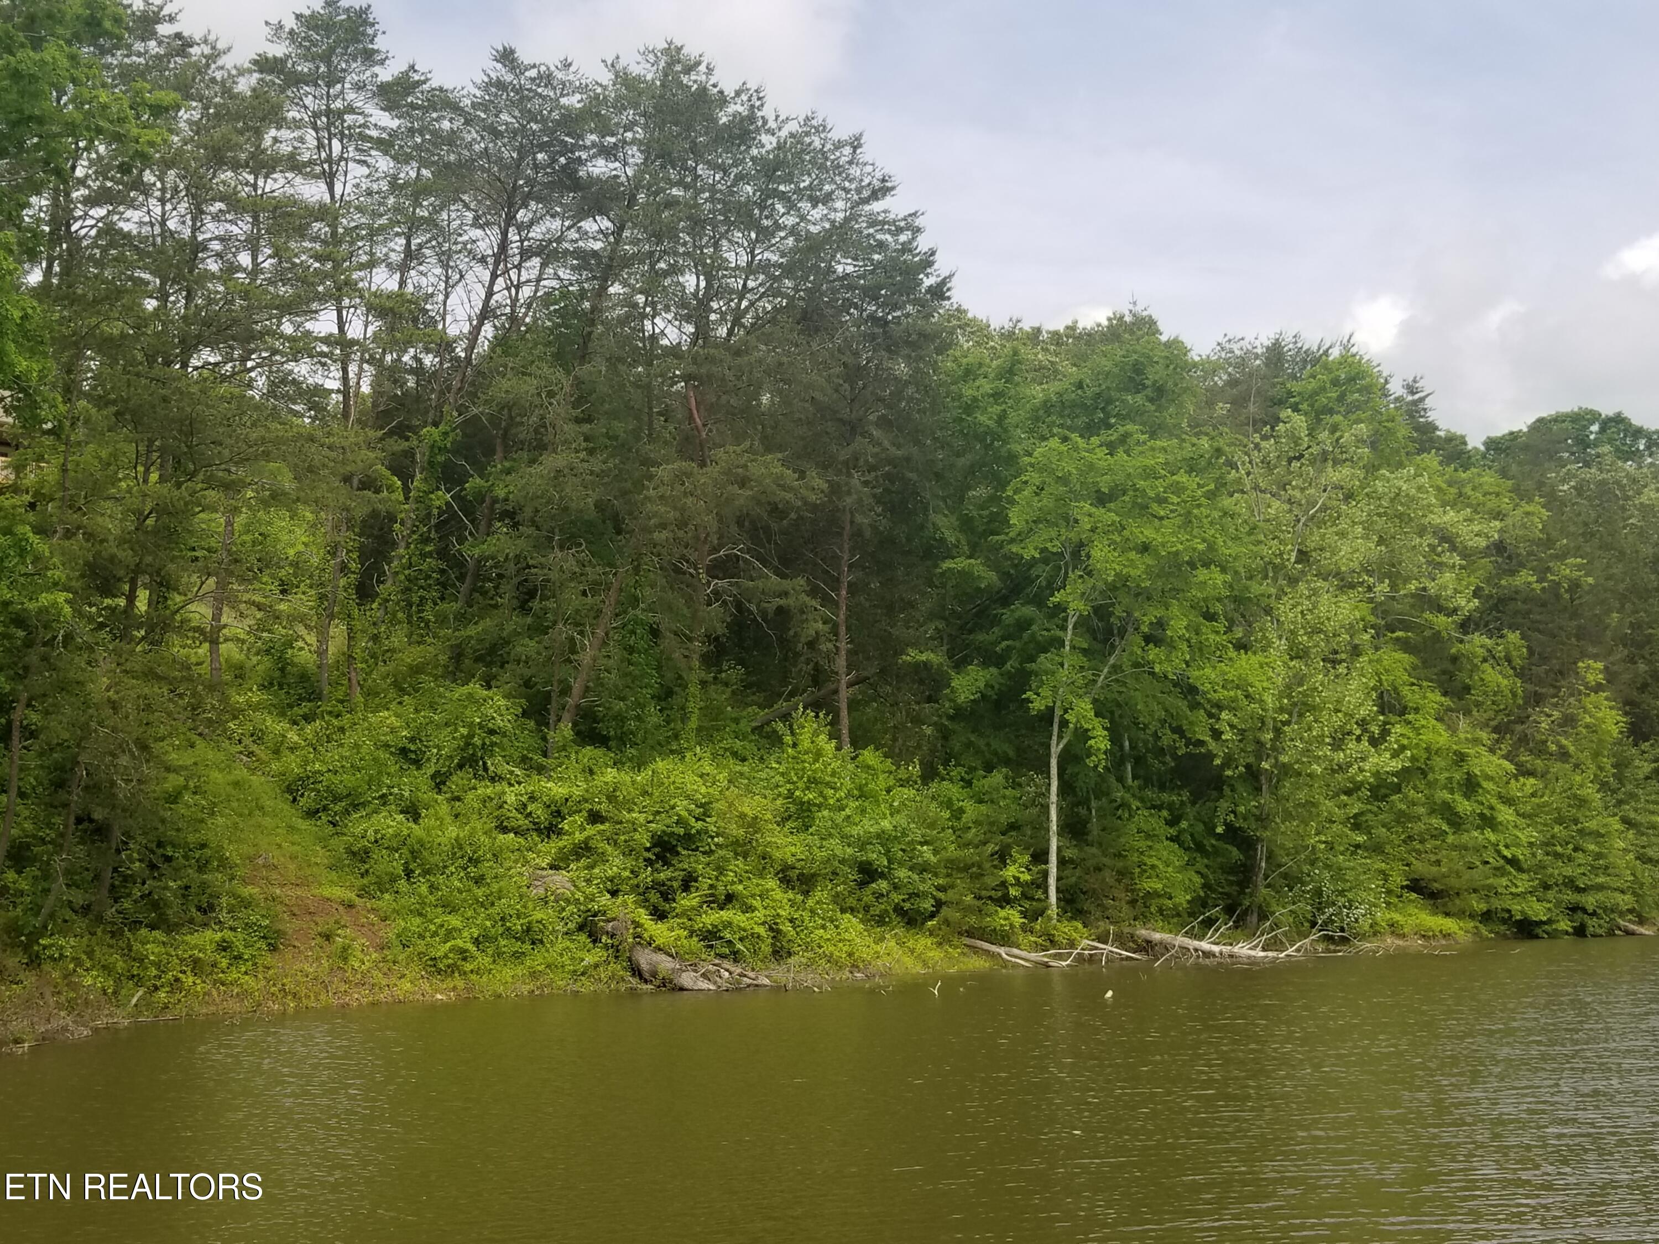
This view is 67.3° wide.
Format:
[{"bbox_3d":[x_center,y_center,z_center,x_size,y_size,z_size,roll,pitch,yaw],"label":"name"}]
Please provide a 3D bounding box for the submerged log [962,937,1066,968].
[{"bbox_3d":[4.402,7.893,29.700,2.500,0.650,0.650,0,-11,0],"label":"submerged log"}]

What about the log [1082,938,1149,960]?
[{"bbox_3d":[7.146,8.221,31.300,1.700,0.480,0.500,0,-11,0],"label":"log"}]

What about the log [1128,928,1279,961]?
[{"bbox_3d":[9.837,8.401,32.500,4.000,0.750,0.800,0,-11,0],"label":"log"}]

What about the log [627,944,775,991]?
[{"bbox_3d":[-2.543,6.847,24.700,2.950,0.850,1.000,0,-11,0],"label":"log"}]

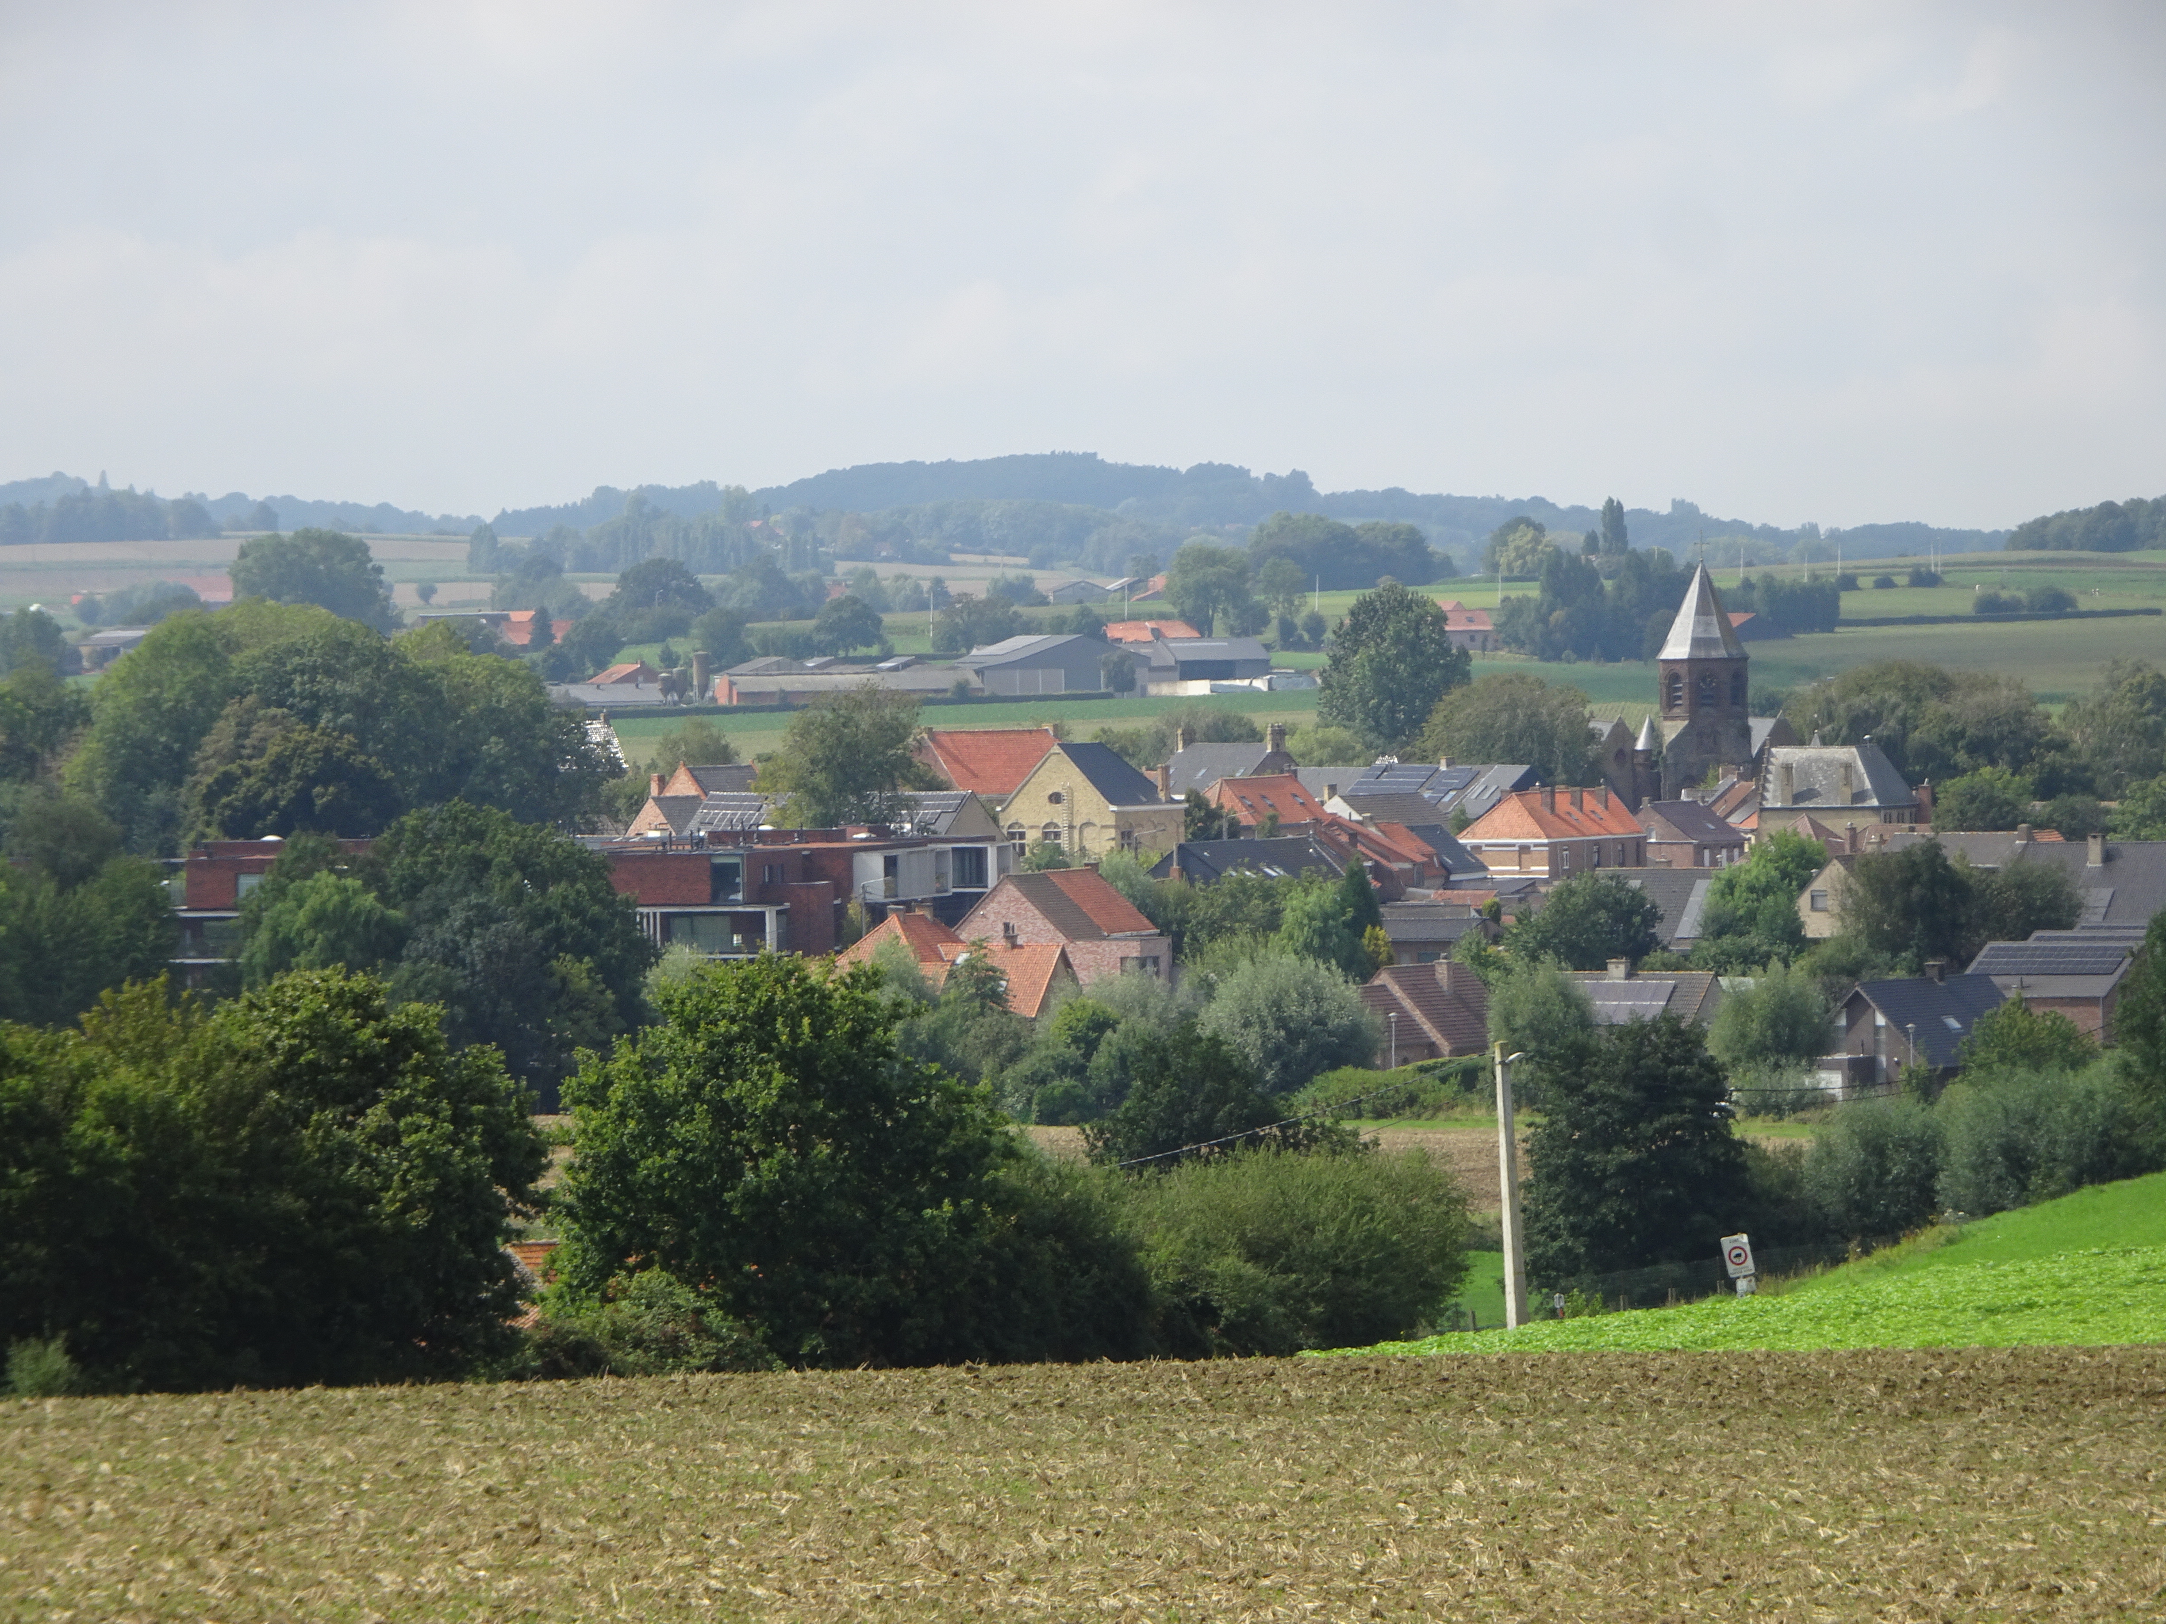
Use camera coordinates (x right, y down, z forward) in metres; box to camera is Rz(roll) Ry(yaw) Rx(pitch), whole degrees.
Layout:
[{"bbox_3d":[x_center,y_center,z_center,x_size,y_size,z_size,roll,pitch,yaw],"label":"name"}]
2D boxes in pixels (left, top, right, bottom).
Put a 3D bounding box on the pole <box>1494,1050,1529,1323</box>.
[{"bbox_3d":[9.418,8.957,245.100,0.450,7.800,0.420,-1,2,41],"label":"pole"}]

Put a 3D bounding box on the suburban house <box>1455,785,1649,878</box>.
[{"bbox_3d":[36.523,3.060,857.000,7.700,9.600,16.000,0,2,29],"label":"suburban house"}]

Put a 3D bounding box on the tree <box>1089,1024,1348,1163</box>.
[{"bbox_3d":[6.450,14.210,555.000,12.800,7.250,11.500,-1,1,0],"label":"tree"}]

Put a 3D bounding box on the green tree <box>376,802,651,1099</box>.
[{"bbox_3d":[-29.638,7.421,578.000,14.800,16.000,14.000,-1,1,-3],"label":"green tree"}]

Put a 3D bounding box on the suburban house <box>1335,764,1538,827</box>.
[{"bbox_3d":[31.227,0.320,940.109,16.800,8.500,13.200,0,2,40],"label":"suburban house"}]

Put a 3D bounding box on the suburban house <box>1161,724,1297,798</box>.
[{"bbox_3d":[11.760,-1.710,865.000,10.000,9.590,8.500,0,1,35],"label":"suburban house"}]

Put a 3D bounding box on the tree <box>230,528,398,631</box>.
[{"bbox_3d":[-110.292,-31.973,1600.225,24.309,17.500,24.309,-1,1,0],"label":"tree"}]

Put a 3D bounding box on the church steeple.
[{"bbox_3d":[54.160,-10.242,970.000,8.000,23.000,8.000,-1,1,-7],"label":"church steeple"}]

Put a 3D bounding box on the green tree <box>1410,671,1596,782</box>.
[{"bbox_3d":[37.220,-5.810,980.000,16.000,12.950,15.000,-1,1,0],"label":"green tree"}]

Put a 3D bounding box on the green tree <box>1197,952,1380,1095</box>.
[{"bbox_3d":[11.540,11.960,625.000,10.300,8.260,10.000,-1,1,0],"label":"green tree"}]

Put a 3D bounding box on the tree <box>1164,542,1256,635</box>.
[{"bbox_3d":[18.110,-31.966,1600.000,13.100,13.600,12.500,-1,1,1],"label":"tree"}]

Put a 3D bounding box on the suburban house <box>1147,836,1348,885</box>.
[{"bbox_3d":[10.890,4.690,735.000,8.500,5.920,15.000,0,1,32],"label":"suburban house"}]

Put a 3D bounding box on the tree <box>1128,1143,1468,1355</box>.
[{"bbox_3d":[4.359,9.185,225.047,7.000,4.800,6.500,0,1,0],"label":"tree"}]

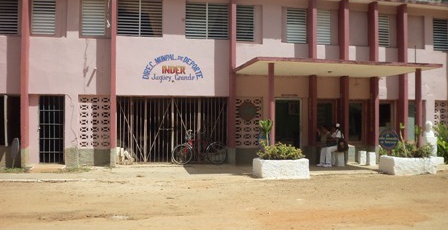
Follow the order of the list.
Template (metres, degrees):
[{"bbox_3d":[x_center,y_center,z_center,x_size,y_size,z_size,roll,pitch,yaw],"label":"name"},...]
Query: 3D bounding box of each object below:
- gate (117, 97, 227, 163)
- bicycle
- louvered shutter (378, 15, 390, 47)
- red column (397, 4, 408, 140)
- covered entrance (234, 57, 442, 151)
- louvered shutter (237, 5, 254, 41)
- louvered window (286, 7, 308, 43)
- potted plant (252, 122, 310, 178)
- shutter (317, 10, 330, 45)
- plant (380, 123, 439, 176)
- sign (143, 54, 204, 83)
[{"bbox_3d":[-1.657,0.507,14.514,3.632,2.201,0.120,0,-1,-11],"label":"gate"},{"bbox_3d":[-0.807,1.059,14.398,1.814,1.153,0.560,0,0,-11],"label":"bicycle"},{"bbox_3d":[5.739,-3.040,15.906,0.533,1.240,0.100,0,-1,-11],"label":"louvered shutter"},{"bbox_3d":[6.377,-1.114,15.799,0.145,5.589,0.480,0,0,-11],"label":"red column"},{"bbox_3d":[3.546,-0.002,14.025,5.746,3.085,2.600,0,-1,-11],"label":"covered entrance"},{"bbox_3d":[0.685,-3.093,14.955,0.705,1.241,0.100,0,-1,-11],"label":"louvered shutter"},{"bbox_3d":[2.525,-3.106,15.311,0.733,1.235,0.100,0,0,-11],"label":"louvered window"},{"bbox_3d":[1.521,0.891,11.773,1.291,1.538,0.900,0,-1,-11],"label":"potted plant"},{"bbox_3d":[3.446,-3.072,15.474,0.609,1.224,0.100,0,-1,-11],"label":"shutter"},{"bbox_3d":[5.254,0.950,12.683,1.340,1.410,0.870,0,0,-11],"label":"plant"},{"bbox_3d":[-1.652,-1.526,14.444,2.012,0.952,0.040,0,0,-11],"label":"sign"}]

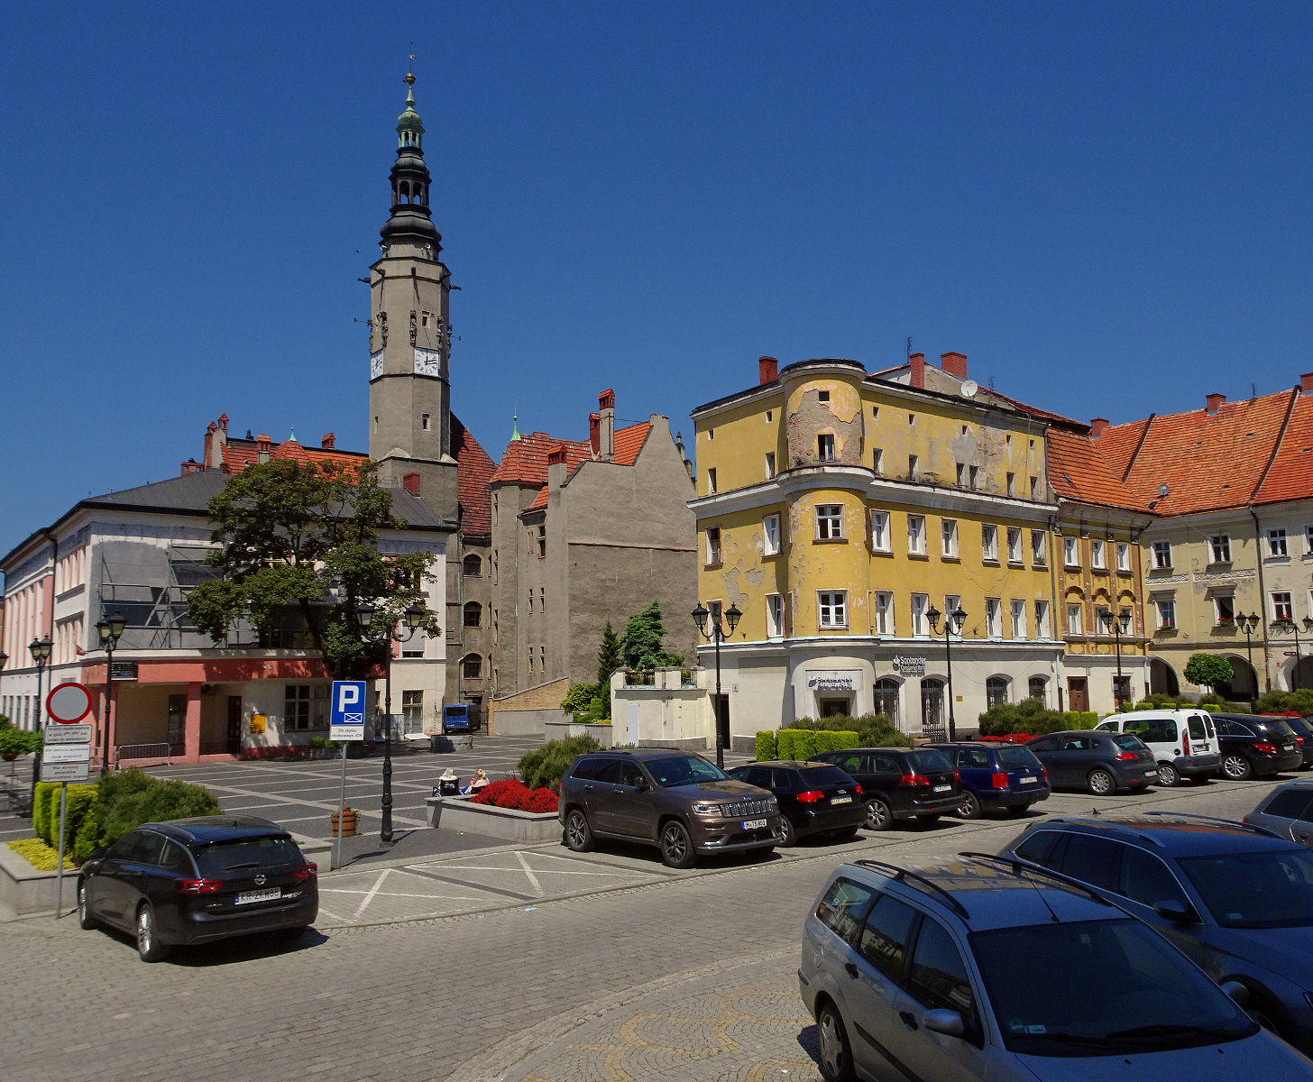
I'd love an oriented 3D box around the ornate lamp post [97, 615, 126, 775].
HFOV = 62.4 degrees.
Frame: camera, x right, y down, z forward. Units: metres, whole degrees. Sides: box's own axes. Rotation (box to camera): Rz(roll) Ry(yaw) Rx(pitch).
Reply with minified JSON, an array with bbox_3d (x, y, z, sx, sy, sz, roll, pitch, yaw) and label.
[{"bbox_3d":[-12.490,4.162,24.599,0.480,5.150,1.580,4,-9,-36],"label":"ornate lamp post"}]

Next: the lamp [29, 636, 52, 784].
[{"bbox_3d":[-17.365,5.248,30.358,0.460,5.000,1.500,6,-10,-42],"label":"lamp"}]

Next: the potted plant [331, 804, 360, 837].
[{"bbox_3d":[-6.951,6.221,24.238,0.620,0.740,0.620,-1,-7,0],"label":"potted plant"}]

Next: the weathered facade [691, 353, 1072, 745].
[{"bbox_3d":[10.609,0.989,50.714,17.600,16.700,9.500,4,-9,-36],"label":"weathered facade"}]

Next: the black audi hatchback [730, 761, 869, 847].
[{"bbox_3d":[2.489,5.191,21.866,1.765,1.423,4.286,3,-8,-27],"label":"black audi hatchback"}]

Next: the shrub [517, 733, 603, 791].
[{"bbox_3d":[-2.168,5.501,27.026,2.400,1.400,2.300,5,-9,-37],"label":"shrub"}]

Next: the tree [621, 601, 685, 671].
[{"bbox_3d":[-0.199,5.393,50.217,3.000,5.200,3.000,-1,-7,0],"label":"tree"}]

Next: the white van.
[{"bbox_3d":[13.074,5.571,29.416,1.672,1.830,4.035,3,-8,-29],"label":"white van"}]

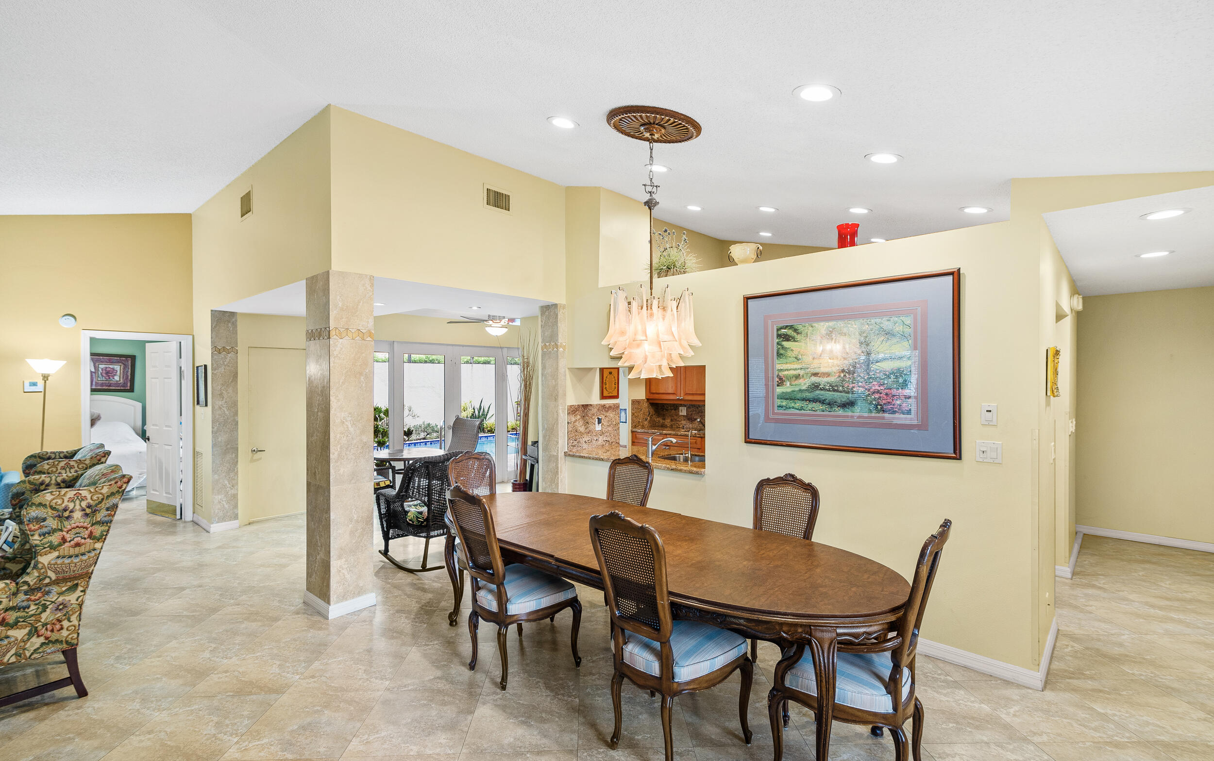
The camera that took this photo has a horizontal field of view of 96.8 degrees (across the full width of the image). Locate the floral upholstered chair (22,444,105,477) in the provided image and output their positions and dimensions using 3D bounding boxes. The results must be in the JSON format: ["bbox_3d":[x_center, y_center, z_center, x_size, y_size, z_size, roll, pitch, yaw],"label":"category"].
[{"bbox_3d":[-4.088,1.056,3.799,0.760,1.110,0.840,0,0,43],"label":"floral upholstered chair"}]

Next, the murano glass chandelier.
[{"bbox_3d":[0.246,-0.733,2.965,0.550,1.450,0.550,0,0,0],"label":"murano glass chandelier"}]

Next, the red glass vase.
[{"bbox_3d":[1.596,-0.946,3.572,0.155,0.190,0.155,0,0,44],"label":"red glass vase"}]

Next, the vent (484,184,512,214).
[{"bbox_3d":[-0.931,-1.556,4.640,0.020,0.200,0.300,0,0,44],"label":"vent"}]

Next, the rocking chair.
[{"bbox_3d":[-1.506,1.106,4.820,0.900,1.000,0.680,0,0,25],"label":"rocking chair"}]

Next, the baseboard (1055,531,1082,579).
[{"bbox_3d":[4.310,1.549,4.999,0.110,0.094,1.760,0,0,44],"label":"baseboard"}]

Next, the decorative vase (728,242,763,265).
[{"bbox_3d":[1.065,-0.947,4.106,0.250,0.190,0.220,0,0,44],"label":"decorative vase"}]

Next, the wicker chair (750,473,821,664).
[{"bbox_3d":[0.835,1.065,2.861,0.540,1.080,0.600,0,0,44],"label":"wicker chair"}]

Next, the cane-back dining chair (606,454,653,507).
[{"bbox_3d":[-0.033,1.068,3.656,0.530,1.070,0.620,0,0,43],"label":"cane-back dining chair"}]

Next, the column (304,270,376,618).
[{"bbox_3d":[-1.925,0.432,3.906,0.450,2.364,0.320,0,0,44],"label":"column"}]

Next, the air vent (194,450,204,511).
[{"bbox_3d":[-4.580,1.110,6.060,0.500,0.660,0.025,0,0,43],"label":"air vent"}]

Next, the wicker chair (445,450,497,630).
[{"bbox_3d":[-0.809,1.071,3.813,0.610,1.080,0.560,0,0,44],"label":"wicker chair"}]

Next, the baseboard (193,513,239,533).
[{"bbox_3d":[-4.379,1.563,6.039,0.760,0.100,0.260,0,0,43],"label":"baseboard"}]

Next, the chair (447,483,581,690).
[{"bbox_3d":[-0.547,1.068,2.985,0.540,1.070,0.630,0,0,43],"label":"chair"}]

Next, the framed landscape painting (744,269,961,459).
[{"bbox_3d":[1.486,-0.083,3.455,1.335,1.070,0.035,0,0,43],"label":"framed landscape painting"}]

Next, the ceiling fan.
[{"bbox_3d":[-1.422,-0.785,7.000,1.300,0.420,1.300,0,0,44],"label":"ceiling fan"}]

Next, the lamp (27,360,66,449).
[{"bbox_3d":[-5.354,0.690,5.120,0.280,1.820,0.280,0,0,43],"label":"lamp"}]

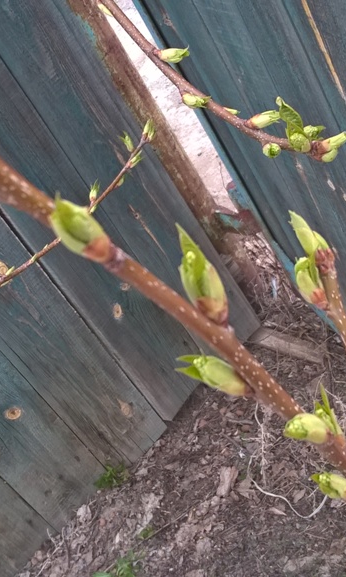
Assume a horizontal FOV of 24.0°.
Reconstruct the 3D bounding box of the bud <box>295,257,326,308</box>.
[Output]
[{"bbox_3d":[0.048,-0.002,0.285,0.009,0.020,0.009,-26,9,9],"label":"bud"}]

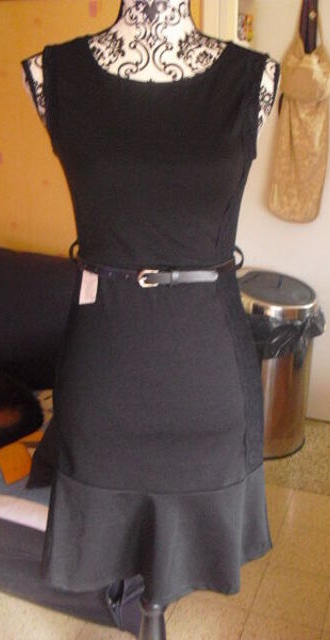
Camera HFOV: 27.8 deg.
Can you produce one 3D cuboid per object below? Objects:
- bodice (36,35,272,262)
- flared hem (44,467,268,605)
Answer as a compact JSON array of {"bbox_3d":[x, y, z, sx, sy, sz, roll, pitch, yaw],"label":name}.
[{"bbox_3d":[-0.012,-0.245,1.026,0.345,0.335,0.225,0,16,-2],"label":"bodice"},{"bbox_3d":[-0.010,0.357,1.214,0.420,0.200,0.270,0,16,-2],"label":"flared hem"}]

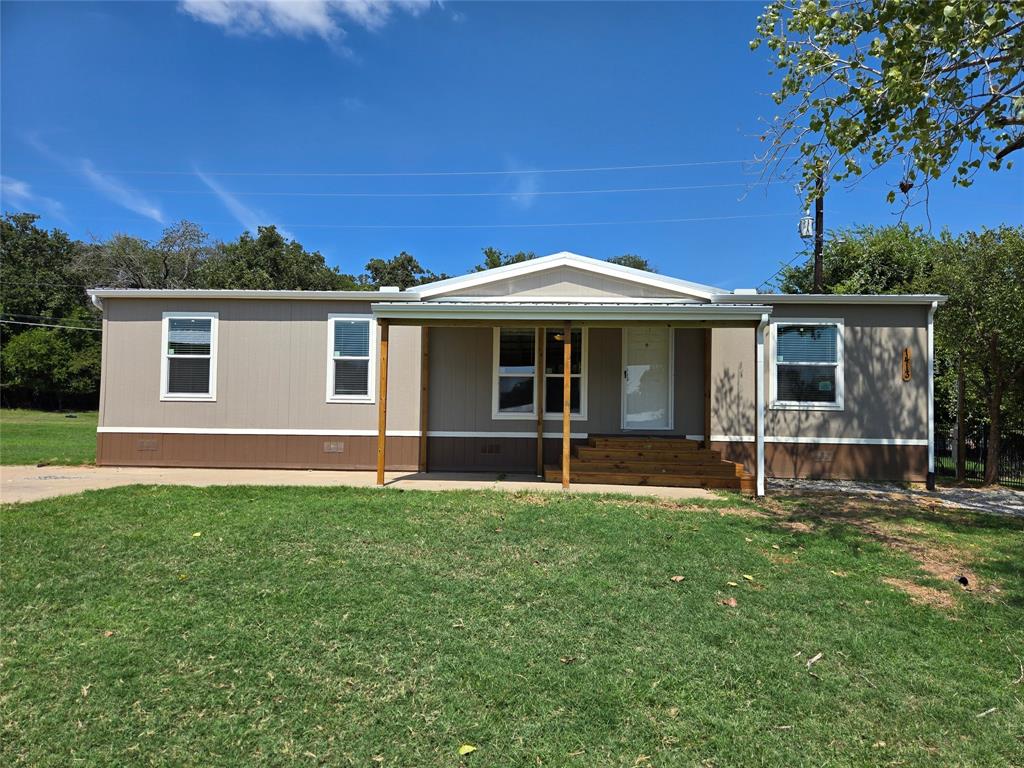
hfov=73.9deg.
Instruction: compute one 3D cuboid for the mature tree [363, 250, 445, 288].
[{"bbox_3d":[-6.602,-2.946,43.144,6.600,10.976,6.600,1,-2,2],"label":"mature tree"}]

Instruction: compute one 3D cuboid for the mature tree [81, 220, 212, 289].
[{"bbox_3d":[-20.881,-3.589,39.153,8.000,11.560,8.000,1,-2,2],"label":"mature tree"}]

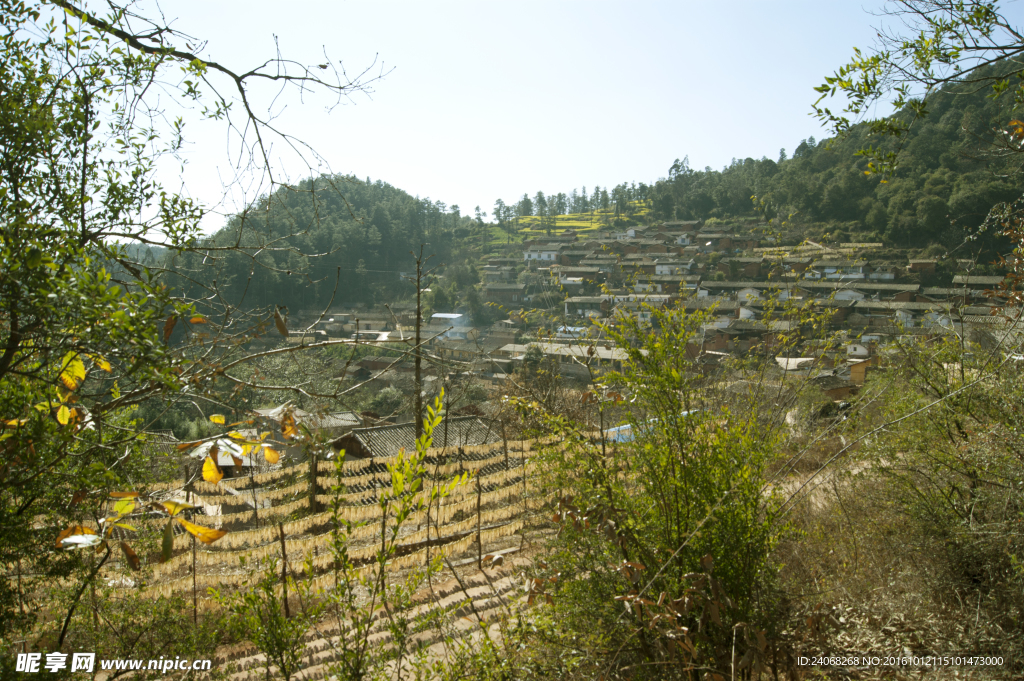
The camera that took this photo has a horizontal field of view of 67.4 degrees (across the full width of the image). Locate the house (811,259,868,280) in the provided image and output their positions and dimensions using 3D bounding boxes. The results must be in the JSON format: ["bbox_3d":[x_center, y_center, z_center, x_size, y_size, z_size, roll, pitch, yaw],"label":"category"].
[{"bbox_3d":[91.317,-19.568,213.000,13.500,5.400,6.800,2,4,35],"label":"house"}]

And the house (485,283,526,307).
[{"bbox_3d":[-1.721,-12.601,213.000,10.500,6.000,6.800,0,3,8],"label":"house"}]

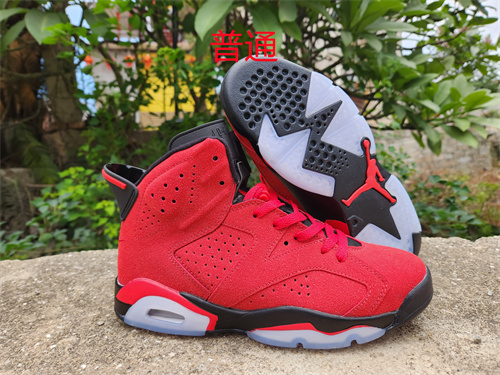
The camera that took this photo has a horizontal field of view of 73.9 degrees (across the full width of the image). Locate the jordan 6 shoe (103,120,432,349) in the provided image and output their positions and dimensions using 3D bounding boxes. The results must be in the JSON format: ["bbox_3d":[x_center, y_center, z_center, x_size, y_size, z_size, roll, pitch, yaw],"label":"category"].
[{"bbox_3d":[0.010,0.030,0.311,0.308,0.187,0.112,0,9,5],"label":"jordan 6 shoe"}]

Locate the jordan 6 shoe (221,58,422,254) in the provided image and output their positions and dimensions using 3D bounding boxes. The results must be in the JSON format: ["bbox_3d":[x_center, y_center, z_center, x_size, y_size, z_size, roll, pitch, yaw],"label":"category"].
[{"bbox_3d":[0.076,-0.027,0.455,0.112,0.308,0.187,-43,12,-8],"label":"jordan 6 shoe"}]

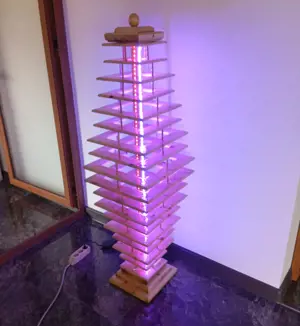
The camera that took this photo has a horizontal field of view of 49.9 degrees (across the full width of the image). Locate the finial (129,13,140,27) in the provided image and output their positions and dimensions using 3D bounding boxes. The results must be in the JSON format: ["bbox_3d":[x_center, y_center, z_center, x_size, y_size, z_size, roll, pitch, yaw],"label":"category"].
[{"bbox_3d":[-0.064,-0.590,1.335,0.043,0.052,0.043,-1,23,1],"label":"finial"}]

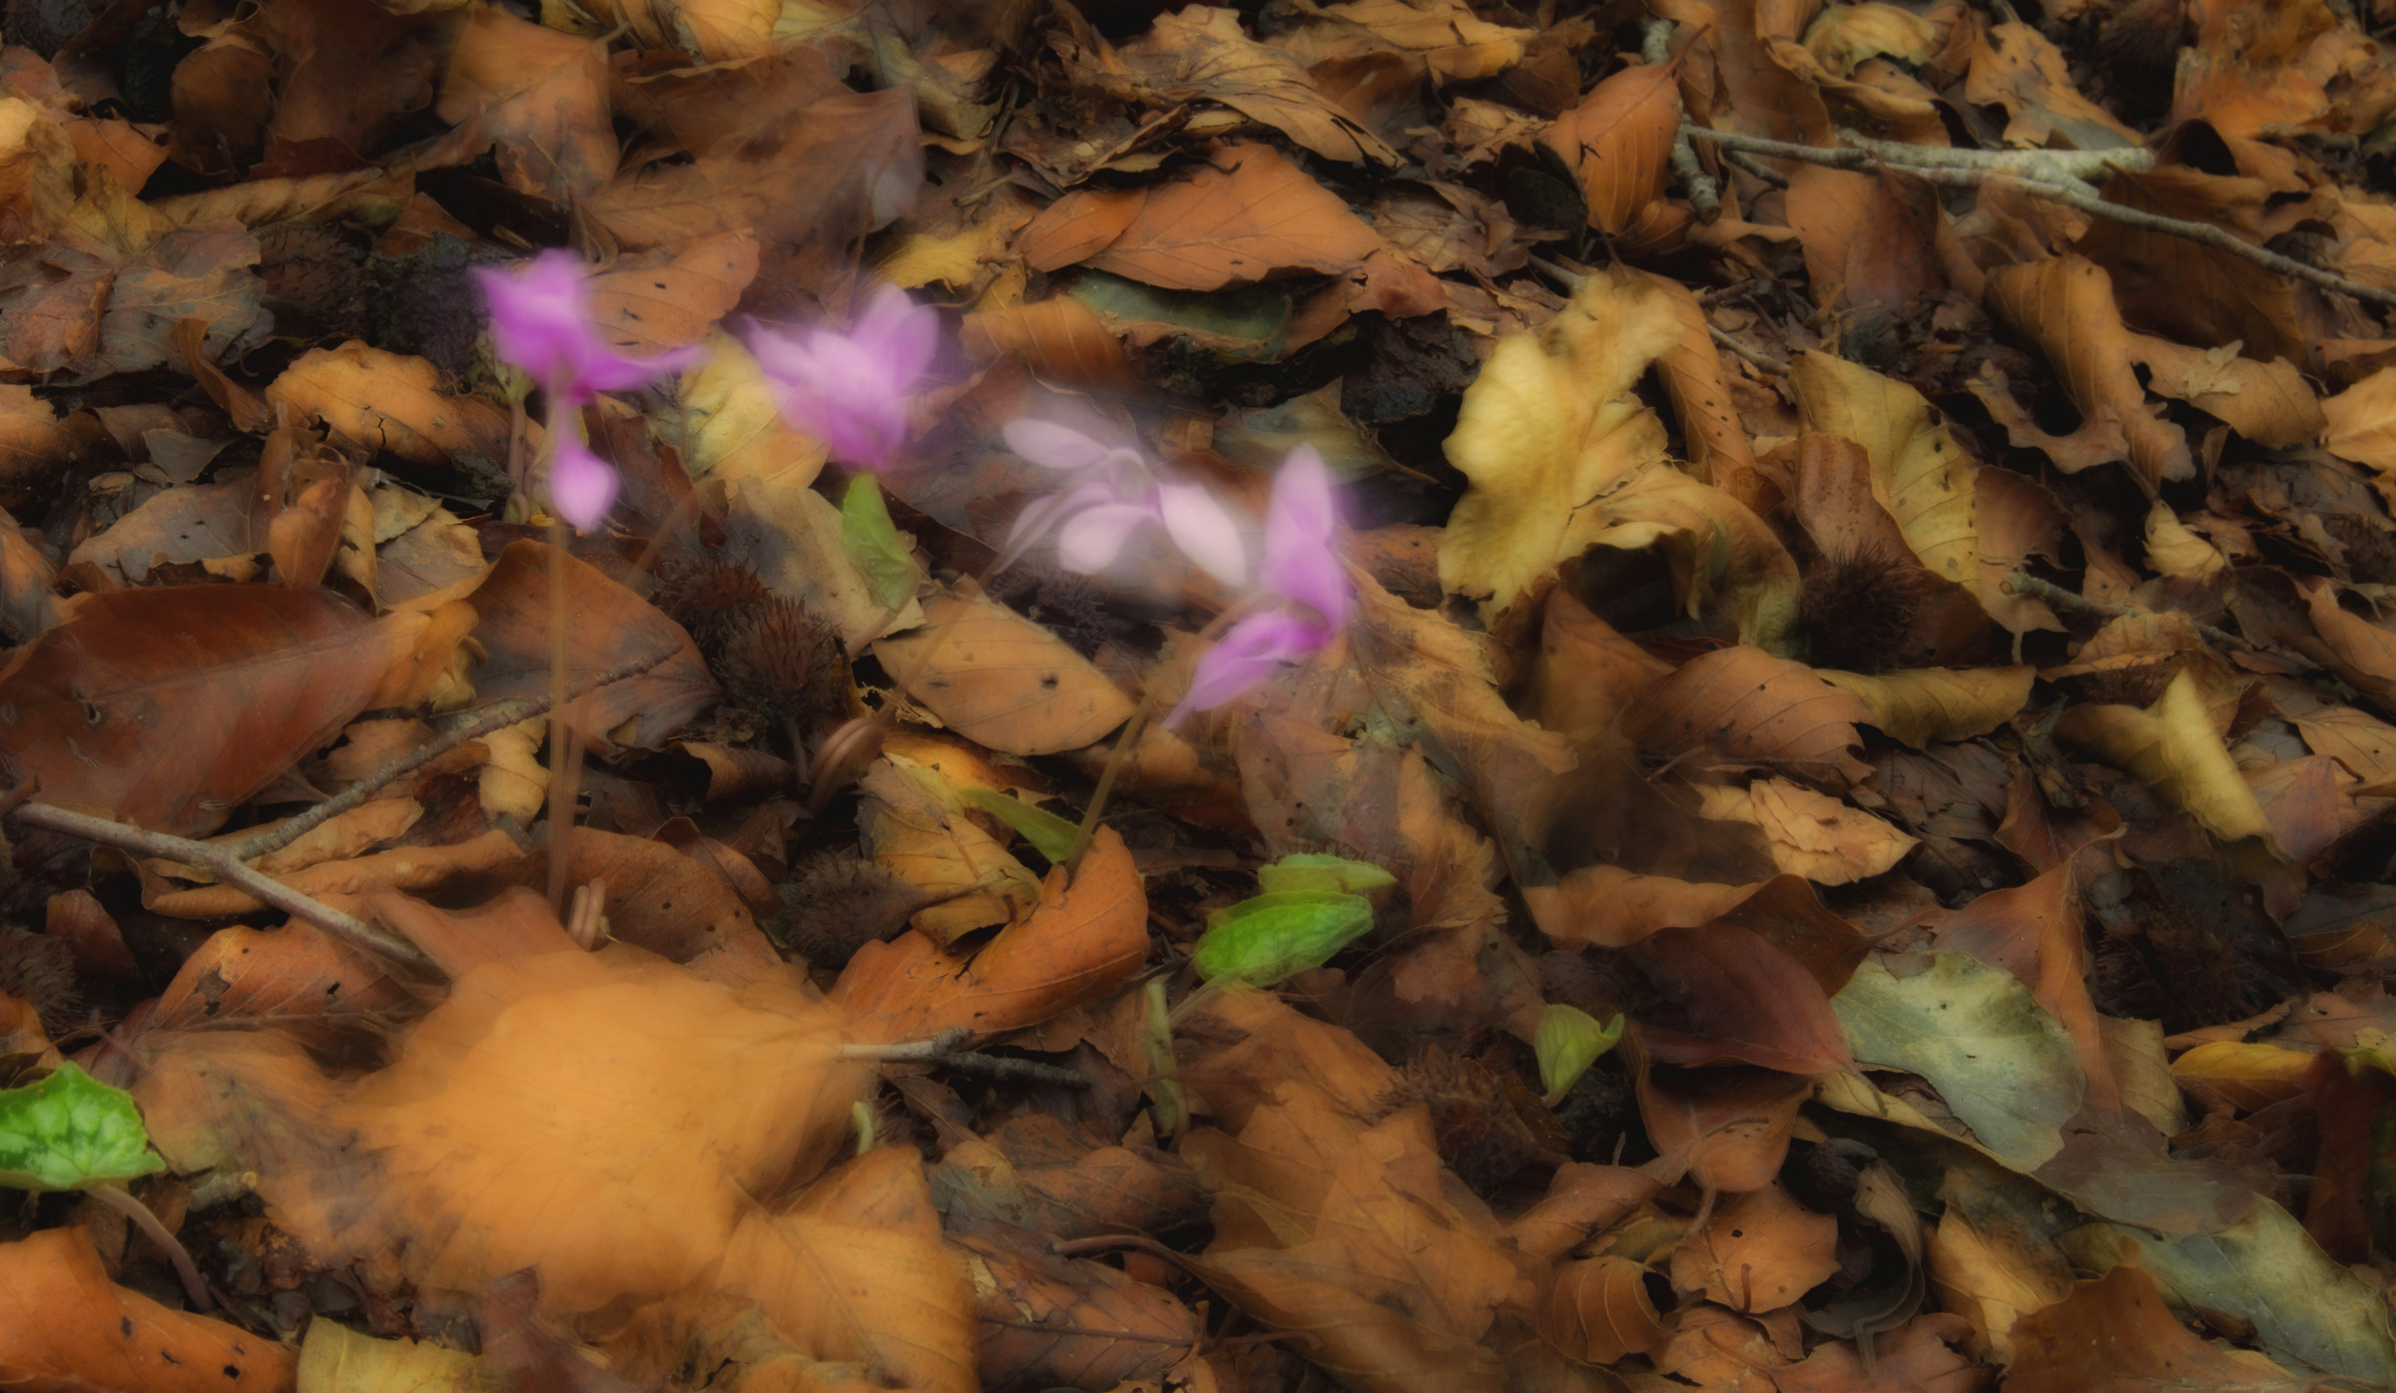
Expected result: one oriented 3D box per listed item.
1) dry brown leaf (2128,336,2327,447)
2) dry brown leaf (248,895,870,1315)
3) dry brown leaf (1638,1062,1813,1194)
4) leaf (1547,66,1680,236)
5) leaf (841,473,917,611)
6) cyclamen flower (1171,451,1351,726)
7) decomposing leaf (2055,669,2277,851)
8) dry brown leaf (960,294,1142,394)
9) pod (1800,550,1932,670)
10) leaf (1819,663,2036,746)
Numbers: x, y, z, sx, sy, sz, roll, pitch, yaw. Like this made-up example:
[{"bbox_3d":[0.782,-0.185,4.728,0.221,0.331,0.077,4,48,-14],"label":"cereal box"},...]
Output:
[{"bbox_3d":[0.220,-0.065,0.983,0.040,0.011,0.023,26,55,20],"label":"dry brown leaf"},{"bbox_3d":[-0.101,0.065,0.752,0.092,0.027,0.072,0,40,0],"label":"dry brown leaf"},{"bbox_3d":[0.087,0.071,0.757,0.029,0.014,0.020,0,40,0],"label":"dry brown leaf"},{"bbox_3d":[0.086,-0.115,0.966,0.028,0.028,0.025,0,40,0],"label":"leaf"},{"bbox_3d":[-0.065,-0.032,0.937,0.015,0.009,0.031,0,62,0],"label":"leaf"},{"bbox_3d":[0.010,-0.019,0.770,0.029,0.038,0.025,0,40,0],"label":"cyclamen flower"},{"bbox_3d":[0.173,0.011,0.823,0.040,0.018,0.029,10,41,11],"label":"decomposing leaf"},{"bbox_3d":[-0.029,-0.071,0.925,0.041,0.012,0.020,5,40,6],"label":"dry brown leaf"},{"bbox_3d":[0.118,-0.015,0.808,0.023,0.018,0.020,0,40,0],"label":"pod"},{"bbox_3d":[0.143,0.002,0.904,0.042,0.010,0.018,0,57,0],"label":"leaf"}]

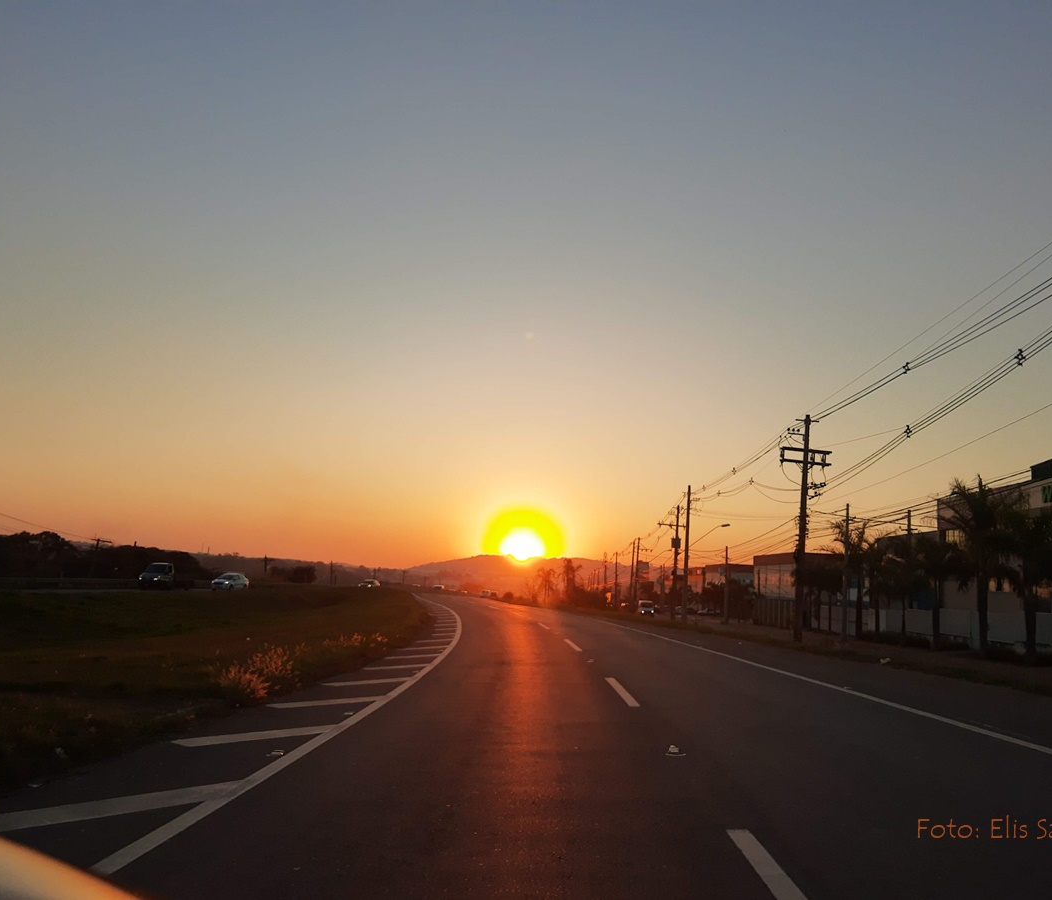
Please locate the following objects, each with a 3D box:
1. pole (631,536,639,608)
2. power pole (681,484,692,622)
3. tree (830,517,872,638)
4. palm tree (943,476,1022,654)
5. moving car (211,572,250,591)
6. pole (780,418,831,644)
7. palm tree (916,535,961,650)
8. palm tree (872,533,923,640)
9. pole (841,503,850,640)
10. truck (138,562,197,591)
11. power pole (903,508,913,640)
[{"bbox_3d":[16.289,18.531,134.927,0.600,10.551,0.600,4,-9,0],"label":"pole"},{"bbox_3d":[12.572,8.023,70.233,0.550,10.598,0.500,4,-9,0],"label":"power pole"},{"bbox_3d":[19.039,7.429,52.678,2.700,7.095,2.700,4,-9,0],"label":"tree"},{"bbox_3d":[20.738,5.180,40.901,3.900,8.036,3.800,4,-9,0],"label":"palm tree"},{"bbox_3d":[-25.107,11.168,76.444,1.750,1.480,4.300,3,-9,3],"label":"moving car"},{"bbox_3d":[13.044,3.576,42.389,2.450,10.685,0.700,5,-9,0],"label":"pole"},{"bbox_3d":[20.576,7.055,44.959,2.500,5.681,2.500,4,-9,0],"label":"palm tree"},{"bbox_3d":[20.758,7.675,50.127,3.000,5.944,2.900,4,-9,0],"label":"palm tree"},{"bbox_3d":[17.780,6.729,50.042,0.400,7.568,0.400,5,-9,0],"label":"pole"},{"bbox_3d":[-26.286,9.191,66.113,1.900,2.030,5.500,3,-9,3],"label":"truck"},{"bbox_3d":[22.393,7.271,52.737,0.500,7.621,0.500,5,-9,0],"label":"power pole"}]

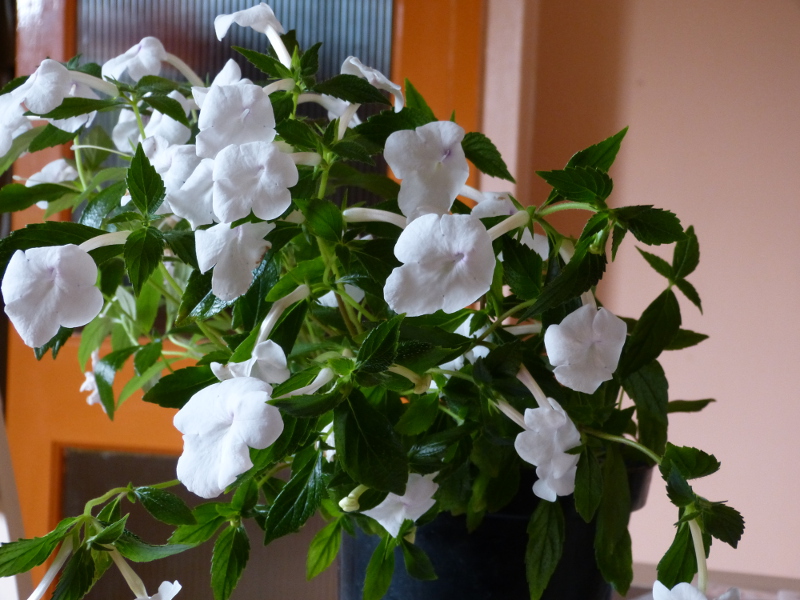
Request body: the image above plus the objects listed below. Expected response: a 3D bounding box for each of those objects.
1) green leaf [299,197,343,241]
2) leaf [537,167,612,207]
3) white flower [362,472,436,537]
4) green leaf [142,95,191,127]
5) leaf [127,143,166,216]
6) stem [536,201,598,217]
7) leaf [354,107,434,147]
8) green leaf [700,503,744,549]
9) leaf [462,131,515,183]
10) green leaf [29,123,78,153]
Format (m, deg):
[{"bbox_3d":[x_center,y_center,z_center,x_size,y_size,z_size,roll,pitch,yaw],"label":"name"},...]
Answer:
[{"bbox_3d":[-0.040,-0.041,0.645,0.021,0.024,0.010,0,-21,0],"label":"green leaf"},{"bbox_3d":[0.088,-0.057,0.650,0.045,0.019,0.010,20,-42,-26],"label":"leaf"},{"bbox_3d":[0.001,0.098,0.625,0.040,0.035,0.016,-4,14,7],"label":"white flower"},{"bbox_3d":[-0.124,-0.099,0.685,0.034,0.007,0.016,32,38,17],"label":"green leaf"},{"bbox_3d":[-0.131,-0.062,0.670,0.020,0.039,0.009,-7,-18,1],"label":"leaf"},{"bbox_3d":[0.085,-0.046,0.655,0.035,0.006,0.005,-5,4,-16],"label":"stem"},{"bbox_3d":[-0.001,-0.081,0.605,0.042,0.008,0.024,-11,44,-17],"label":"leaf"},{"bbox_3d":[0.156,0.109,0.627,0.019,0.009,0.027,-21,51,-26],"label":"green leaf"},{"bbox_3d":[0.041,-0.066,0.610,0.035,0.008,0.020,41,44,16],"label":"leaf"},{"bbox_3d":[-0.191,-0.089,0.715,0.030,0.008,0.016,-31,56,-19],"label":"green leaf"}]

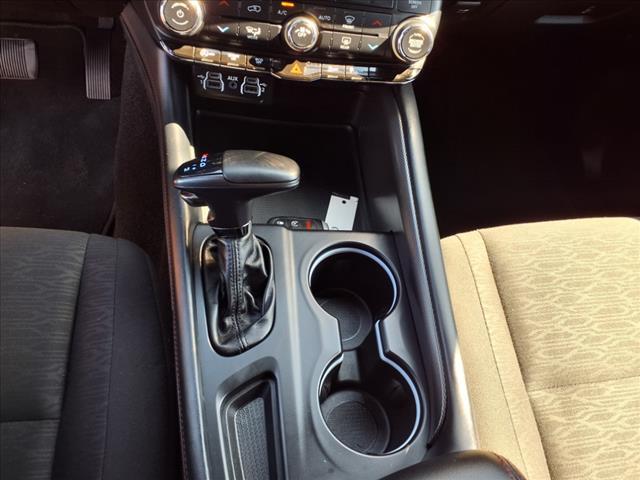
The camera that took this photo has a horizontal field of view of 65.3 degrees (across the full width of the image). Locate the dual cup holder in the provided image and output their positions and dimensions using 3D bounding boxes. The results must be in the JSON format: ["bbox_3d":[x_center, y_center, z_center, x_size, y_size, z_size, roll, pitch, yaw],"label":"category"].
[{"bbox_3d":[0.033,0.104,0.457,0.085,0.080,0.192,-1,56,-8],"label":"dual cup holder"}]

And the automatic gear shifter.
[{"bbox_3d":[-0.063,0.007,0.394,0.098,0.119,0.130,0,54,-8],"label":"automatic gear shifter"}]

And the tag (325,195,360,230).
[{"bbox_3d":[0.023,-0.026,0.541,0.030,0.003,0.052,14,63,-1],"label":"tag"}]

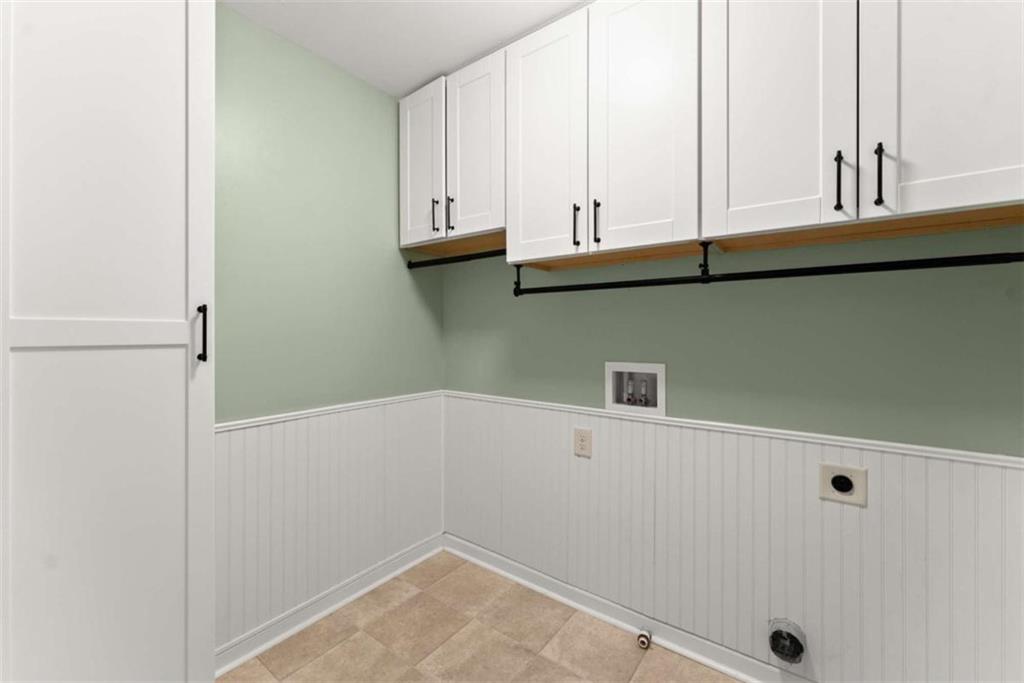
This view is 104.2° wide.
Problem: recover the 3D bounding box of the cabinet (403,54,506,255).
[{"bbox_3d":[-0.214,-0.867,2.007,0.688,0.755,0.314,1,1,36],"label":"cabinet"}]

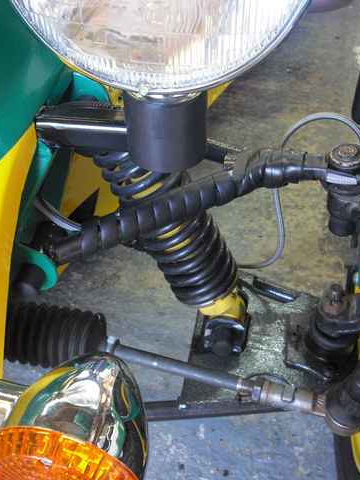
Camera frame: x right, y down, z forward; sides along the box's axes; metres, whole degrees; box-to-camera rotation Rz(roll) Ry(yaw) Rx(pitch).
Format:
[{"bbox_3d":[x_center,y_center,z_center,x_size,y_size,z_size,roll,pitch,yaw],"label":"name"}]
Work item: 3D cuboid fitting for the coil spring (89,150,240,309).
[{"bbox_3d":[-0.012,-0.024,0.651,0.068,0.188,0.068,-19,39,15],"label":"coil spring"}]

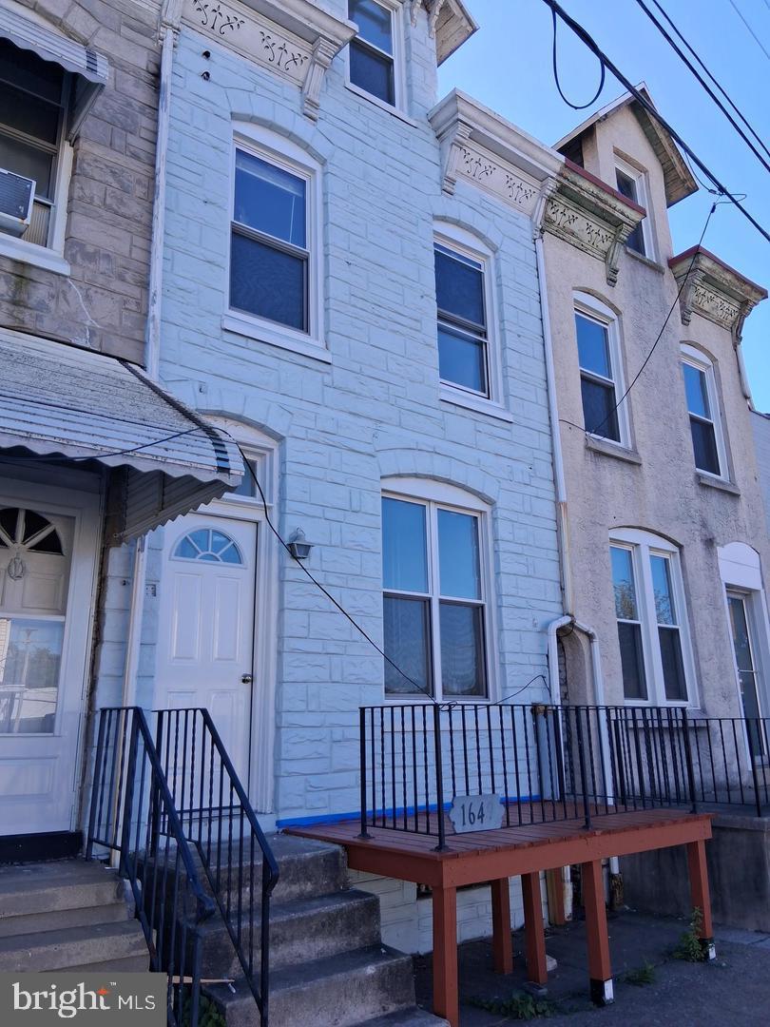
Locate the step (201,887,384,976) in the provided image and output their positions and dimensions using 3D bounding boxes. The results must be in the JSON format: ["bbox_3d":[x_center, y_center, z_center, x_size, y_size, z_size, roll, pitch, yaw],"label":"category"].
[{"bbox_3d":[-0.524,2.125,3.916,1.020,0.226,0.294,10,-19,-36],"label":"step"}]

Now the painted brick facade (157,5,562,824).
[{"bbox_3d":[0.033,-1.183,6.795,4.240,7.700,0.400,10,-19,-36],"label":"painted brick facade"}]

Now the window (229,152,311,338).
[{"bbox_3d":[-0.949,-2.321,6.488,0.785,1.610,0.110,10,-19,-36],"label":"window"}]

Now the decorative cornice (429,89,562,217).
[{"bbox_3d":[1.215,-3.602,8.104,1.601,0.870,0.445,10,-19,-36],"label":"decorative cornice"}]

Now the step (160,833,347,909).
[{"bbox_3d":[-0.892,2.055,4.444,1.010,0.205,0.954,10,-19,-36],"label":"step"}]

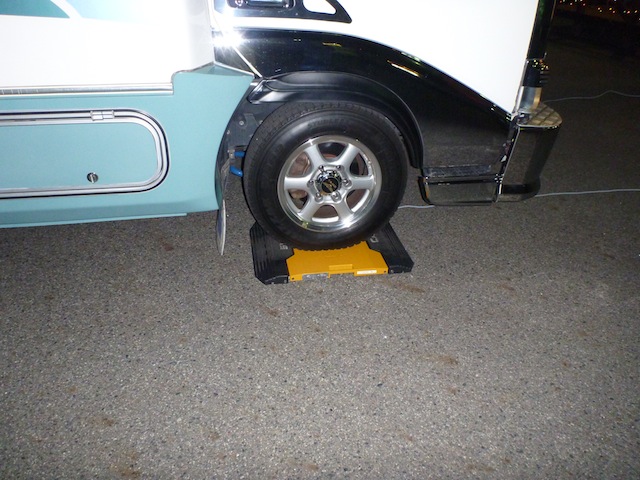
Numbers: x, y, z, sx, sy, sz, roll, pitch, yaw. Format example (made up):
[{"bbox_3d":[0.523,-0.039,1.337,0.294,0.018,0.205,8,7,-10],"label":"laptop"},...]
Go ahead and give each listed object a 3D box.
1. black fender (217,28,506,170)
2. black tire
[{"bbox_3d":[0.192,-0.497,1.926,1.100,0.570,0.200,-4,30,-9],"label":"black fender"},{"bbox_3d":[0.025,-0.252,2.104,0.658,0.658,0.200,-4,30,-9],"label":"black tire"}]

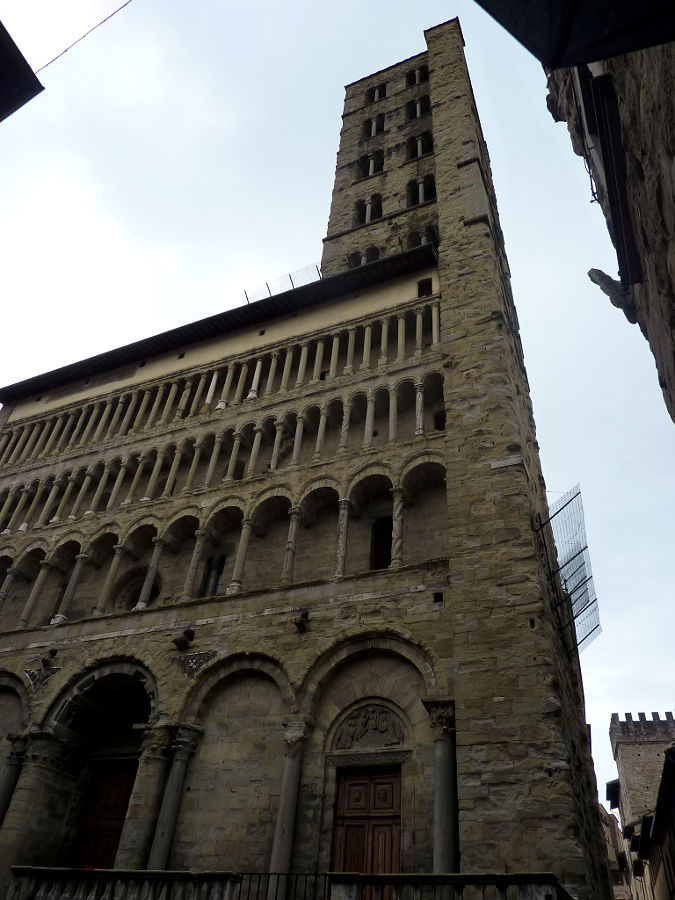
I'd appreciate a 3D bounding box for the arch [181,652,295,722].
[{"bbox_3d":[-2.746,7.043,19.338,3.824,1.958,0.600,-13,-45,20],"label":"arch"}]

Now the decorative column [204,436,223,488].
[{"bbox_3d":[-4.795,0.393,25.292,0.330,2.586,0.330,-13,-46,20],"label":"decorative column"}]

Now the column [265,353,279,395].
[{"bbox_3d":[-2.948,-3.475,29.265,0.360,2.811,0.360,3,-41,2],"label":"column"}]

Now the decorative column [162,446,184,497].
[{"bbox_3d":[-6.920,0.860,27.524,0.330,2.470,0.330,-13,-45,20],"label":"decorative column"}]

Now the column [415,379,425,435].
[{"bbox_3d":[2.999,-1.558,23.770,0.350,2.786,0.350,-13,-44,21],"label":"column"}]

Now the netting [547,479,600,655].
[{"bbox_3d":[7.831,4.467,21.659,1.500,1.200,9.300,-11,-44,19],"label":"netting"}]

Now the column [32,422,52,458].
[{"bbox_3d":[-15.399,-0.550,33.942,0.360,2.707,0.360,-13,-44,20],"label":"column"}]

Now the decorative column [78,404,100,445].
[{"bbox_3d":[-11.809,-1.187,31.134,0.320,2.601,0.320,-13,-44,21],"label":"decorative column"}]

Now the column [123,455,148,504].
[{"bbox_3d":[-9.228,1.371,29.740,0.420,2.570,0.420,-13,-43,21],"label":"column"}]

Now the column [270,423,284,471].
[{"bbox_3d":[-2.437,-0.193,25.970,0.390,2.570,0.390,-13,-44,20],"label":"column"}]

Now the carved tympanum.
[{"bbox_3d":[0.875,7.465,17.566,2.003,1.149,0.220,-13,-44,20],"label":"carved tympanum"}]

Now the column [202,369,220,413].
[{"bbox_3d":[-5.507,-2.595,28.650,0.330,2.691,0.330,-13,-46,20],"label":"column"}]

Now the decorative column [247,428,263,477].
[{"bbox_3d":[-3.350,0.026,26.309,0.390,2.633,0.390,-13,-44,20],"label":"decorative column"}]

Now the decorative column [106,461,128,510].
[{"bbox_3d":[-9.736,1.497,28.735,0.390,2.873,0.390,-13,-44,20],"label":"decorative column"}]

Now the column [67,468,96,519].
[{"bbox_3d":[-10.799,1.779,27.551,0.360,2.781,0.360,-13,-46,20],"label":"column"}]

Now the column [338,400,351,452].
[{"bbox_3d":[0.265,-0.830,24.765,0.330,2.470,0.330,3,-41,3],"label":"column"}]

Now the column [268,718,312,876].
[{"bbox_3d":[-1.193,8.527,14.922,0.700,4.662,0.700,-13,-46,20],"label":"column"}]

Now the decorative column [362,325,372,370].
[{"bbox_3d":[1.232,-4.180,26.144,0.330,2.691,0.330,3,-42,3],"label":"decorative column"}]

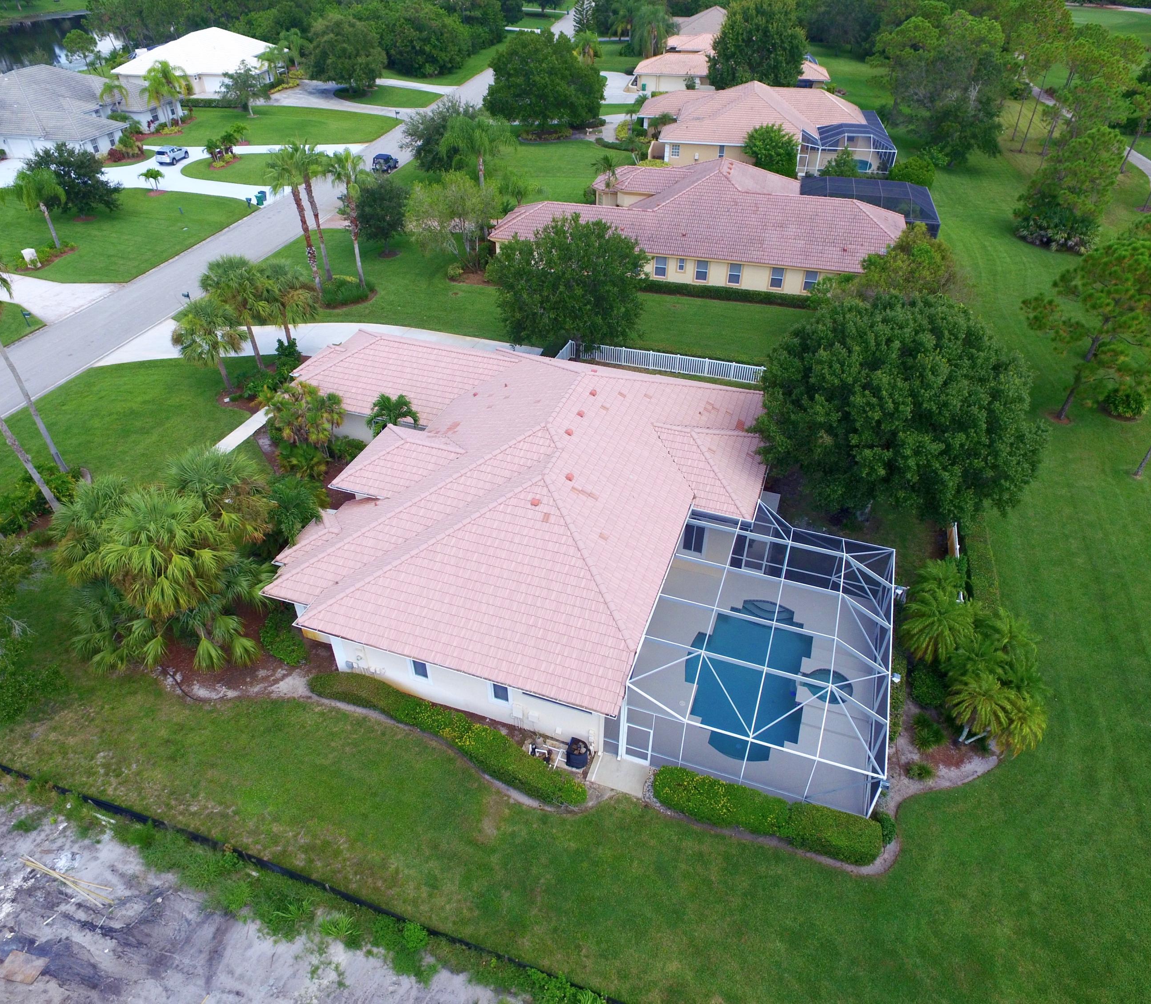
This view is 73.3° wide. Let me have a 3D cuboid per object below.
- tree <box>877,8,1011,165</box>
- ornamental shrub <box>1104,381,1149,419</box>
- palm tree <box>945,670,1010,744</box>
[{"bbox_3d":[40.024,-45.724,85.362,13.310,14.680,13.310,0,38,0],"label":"tree"},{"bbox_3d":[32.149,-5.837,45.198,2.250,1.800,2.250,0,38,0],"label":"ornamental shrub"},{"bbox_3d":[13.442,7.259,26.261,2.200,3.000,2.200,0,39,0],"label":"palm tree"}]

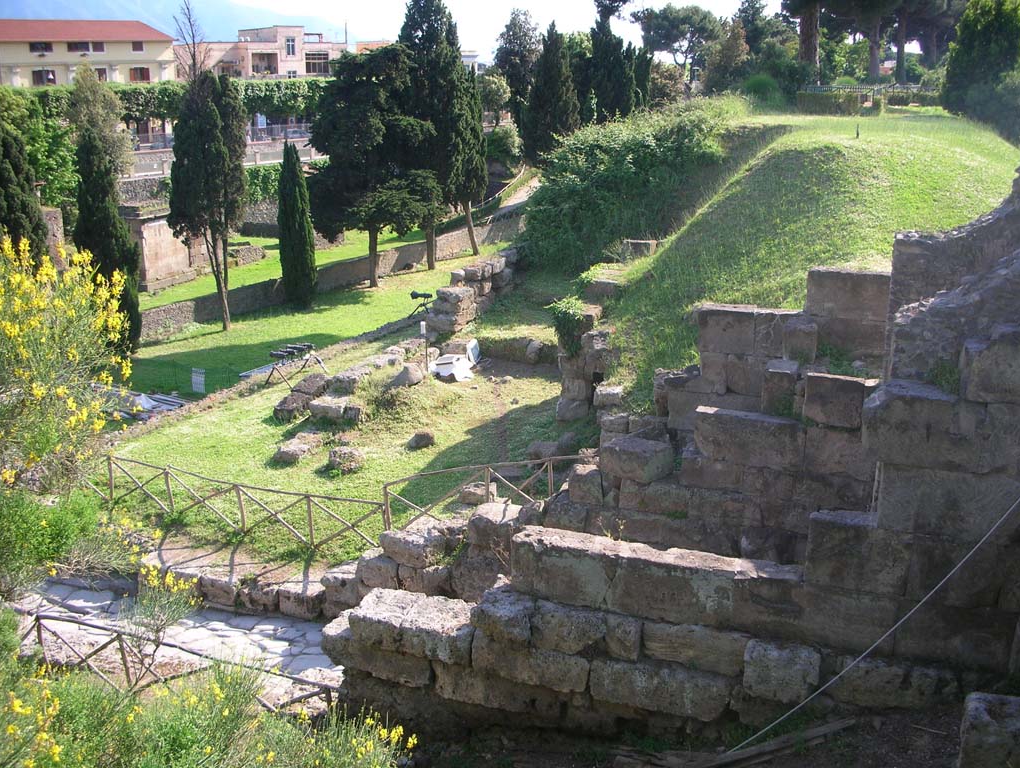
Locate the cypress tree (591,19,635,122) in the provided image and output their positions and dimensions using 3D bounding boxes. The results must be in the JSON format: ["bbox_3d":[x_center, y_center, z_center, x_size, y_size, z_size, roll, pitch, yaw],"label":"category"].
[{"bbox_3d":[5.867,-17.509,59.501,2.600,7.200,2.600,-1,17,0],"label":"cypress tree"}]

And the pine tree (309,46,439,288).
[{"bbox_3d":[-6.335,-9.889,48.040,5.656,10.871,5.373,-1,16,0],"label":"pine tree"}]

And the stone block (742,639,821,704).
[{"bbox_3d":[3.442,3.453,12.969,0.915,0.786,0.600,6,17,22],"label":"stone block"}]

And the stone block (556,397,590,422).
[{"bbox_3d":[1.436,0.557,23.059,0.680,0.500,0.650,4,17,13],"label":"stone block"}]

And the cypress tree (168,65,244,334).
[{"bbox_3d":[-11.257,-6.748,38.464,2.400,9.400,2.400,-1,17,0],"label":"cypress tree"}]

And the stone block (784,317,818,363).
[{"bbox_3d":[4.355,-0.646,15.511,0.454,0.523,0.558,4,17,17],"label":"stone block"}]

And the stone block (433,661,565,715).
[{"bbox_3d":[-0.048,4.072,14.552,1.911,0.539,0.700,6,18,19],"label":"stone block"}]

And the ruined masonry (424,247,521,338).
[{"bbox_3d":[-1.190,-3.304,36.623,1.250,2.300,4.400,8,19,27],"label":"ruined masonry"}]

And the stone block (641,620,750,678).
[{"bbox_3d":[2.394,3.187,13.205,1.268,0.518,0.698,4,17,17],"label":"stone block"}]

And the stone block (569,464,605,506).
[{"bbox_3d":[1.268,1.549,16.386,0.497,0.542,0.511,4,17,17],"label":"stone block"}]

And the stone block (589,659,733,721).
[{"bbox_3d":[1.938,3.732,13.389,1.652,0.558,0.744,4,17,17],"label":"stone block"}]

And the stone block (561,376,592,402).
[{"bbox_3d":[1.472,0.100,22.927,0.650,0.500,0.600,4,17,13],"label":"stone block"}]

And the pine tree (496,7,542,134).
[{"bbox_3d":[0.520,-21.481,71.862,3.200,9.400,3.200,0,16,0],"label":"pine tree"}]

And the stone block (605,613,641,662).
[{"bbox_3d":[1.609,3.239,13.767,0.488,0.590,0.600,6,17,22],"label":"stone block"}]

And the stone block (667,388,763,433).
[{"bbox_3d":[3.290,0.363,16.470,1.486,0.624,0.600,6,18,19],"label":"stone block"}]

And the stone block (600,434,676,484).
[{"bbox_3d":[1.972,1.168,16.017,0.883,0.530,0.605,11,20,34],"label":"stone block"}]

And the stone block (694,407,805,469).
[{"bbox_3d":[2.994,0.636,12.887,1.350,0.630,0.500,6,17,19],"label":"stone block"}]

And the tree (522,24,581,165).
[{"bbox_3d":[2.645,-18.517,66.000,3.700,9.400,3.700,0,17,0],"label":"tree"}]

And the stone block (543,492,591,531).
[{"bbox_3d":[0.965,2.057,16.637,0.678,0.475,0.511,4,17,17],"label":"stone block"}]

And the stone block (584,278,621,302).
[{"bbox_3d":[2.642,-2.699,29.574,0.883,0.577,0.698,4,17,17],"label":"stone block"}]

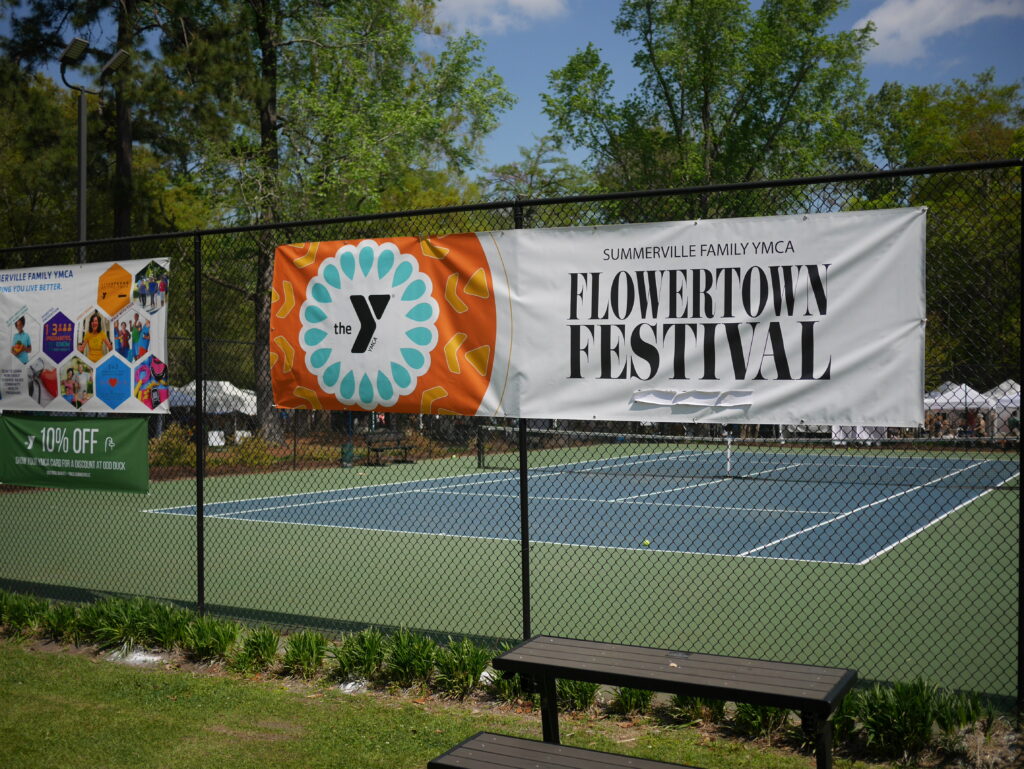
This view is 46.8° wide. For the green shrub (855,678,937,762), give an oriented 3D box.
[{"bbox_3d":[2.092,1.817,6.432,0.430,0.370,0.430,0,0,29],"label":"green shrub"}]

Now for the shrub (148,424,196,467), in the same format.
[{"bbox_3d":[-8.313,1.489,28.900,1.350,1.050,1.250,0,0,29],"label":"shrub"}]

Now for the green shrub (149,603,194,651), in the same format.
[{"bbox_3d":[-2.586,1.826,8.965,0.350,0.330,0.350,0,0,0],"label":"green shrub"}]

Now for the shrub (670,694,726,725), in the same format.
[{"bbox_3d":[1.086,1.850,7.073,0.390,0.300,0.390,0,0,29],"label":"shrub"}]

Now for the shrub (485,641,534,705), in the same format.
[{"bbox_3d":[0.028,1.827,7.514,0.370,0.340,0.370,0,0,29],"label":"shrub"}]

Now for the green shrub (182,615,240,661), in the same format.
[{"bbox_3d":[-2.068,1.724,8.152,0.380,0.300,0.360,0,0,0],"label":"green shrub"}]

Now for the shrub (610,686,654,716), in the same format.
[{"bbox_3d":[0.738,1.844,7.229,0.330,0.310,0.330,0,0,29],"label":"shrub"}]

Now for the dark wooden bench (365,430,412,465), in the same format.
[{"bbox_3d":[-3.235,1.652,31.136,0.600,0.860,1.650,0,0,28],"label":"dark wooden bench"}]

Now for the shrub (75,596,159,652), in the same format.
[{"bbox_3d":[-2.800,1.691,8.408,0.570,0.360,0.460,0,0,28],"label":"shrub"}]

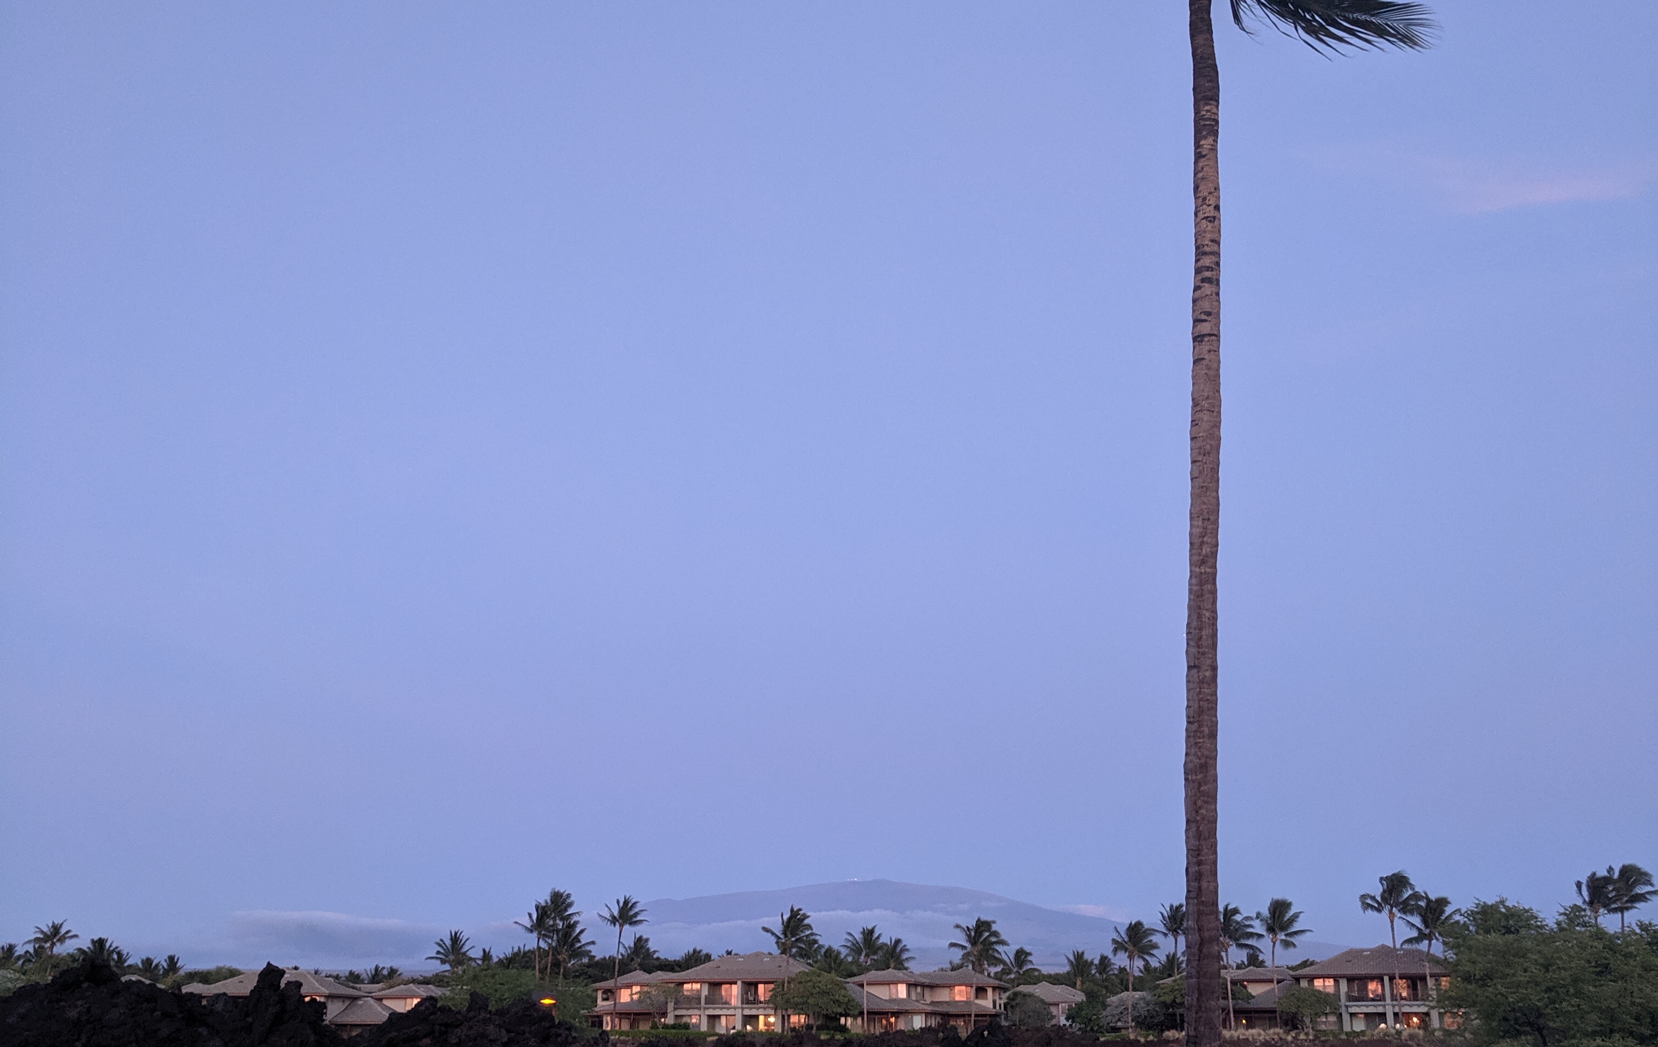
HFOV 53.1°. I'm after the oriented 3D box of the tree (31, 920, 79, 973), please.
[{"bbox_3d":[-93.299,54.266,197.862,6.000,13.300,6.000,0,-17,0],"label":"tree"}]

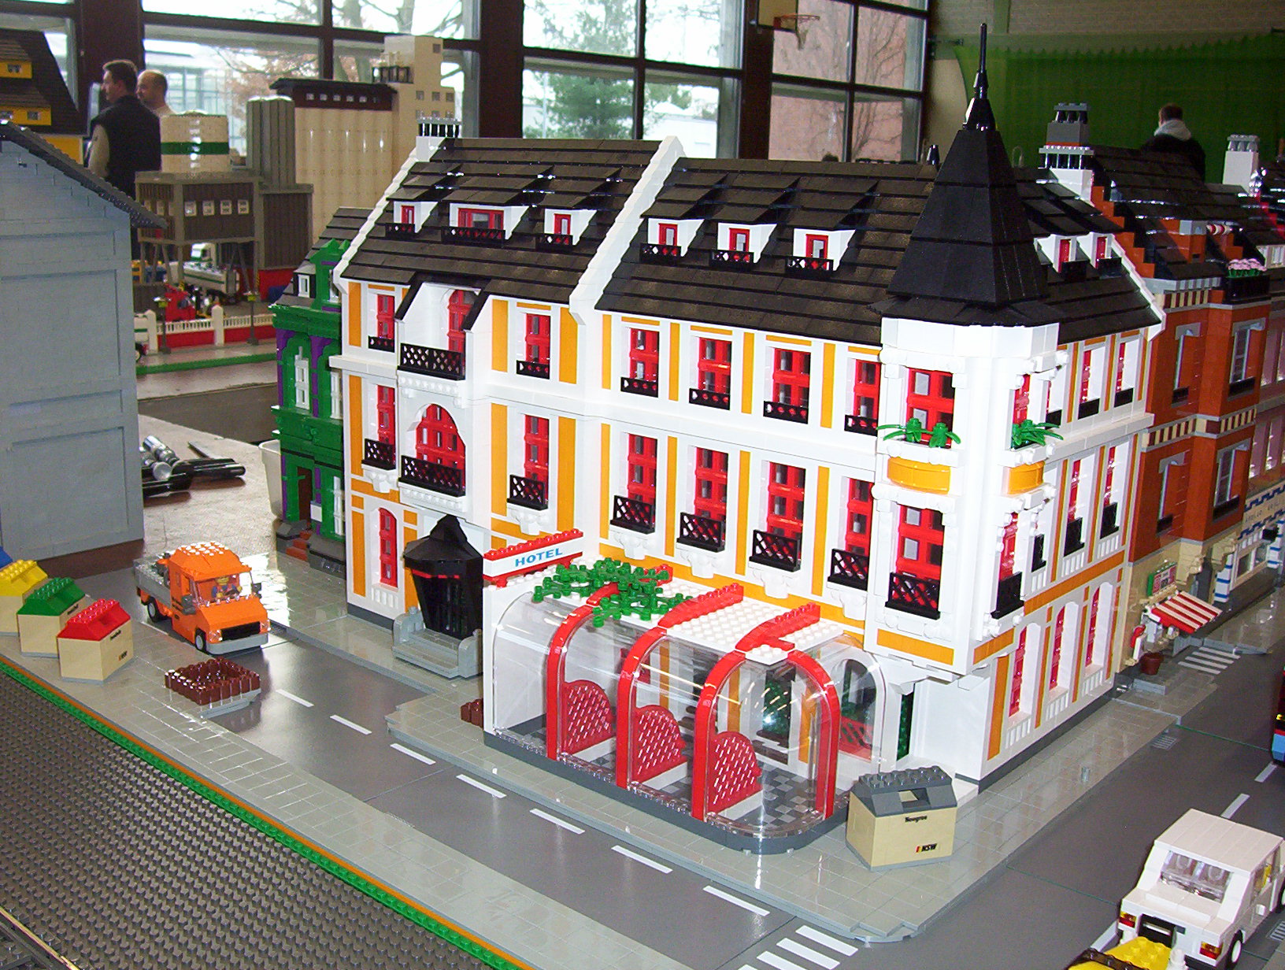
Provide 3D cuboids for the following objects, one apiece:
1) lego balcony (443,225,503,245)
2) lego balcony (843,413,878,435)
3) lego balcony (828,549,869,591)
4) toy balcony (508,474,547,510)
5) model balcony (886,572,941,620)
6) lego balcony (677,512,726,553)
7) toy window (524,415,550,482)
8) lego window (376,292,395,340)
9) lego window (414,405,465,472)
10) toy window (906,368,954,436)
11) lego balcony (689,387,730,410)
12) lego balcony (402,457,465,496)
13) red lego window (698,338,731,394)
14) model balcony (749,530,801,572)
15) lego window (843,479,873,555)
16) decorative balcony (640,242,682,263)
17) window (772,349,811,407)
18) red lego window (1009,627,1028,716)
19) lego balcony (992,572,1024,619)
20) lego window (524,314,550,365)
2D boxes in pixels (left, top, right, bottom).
[{"bbox_3d":[-0.113,-0.169,1.081,0.064,0.010,0.007,13,19,40],"label":"lego balcony"},{"bbox_3d":[0.128,-0.033,0.894,0.032,0.010,0.008,13,18,39],"label":"lego balcony"},{"bbox_3d":[0.121,0.047,0.905,0.032,0.019,0.008,12,17,39],"label":"lego balcony"},{"bbox_3d":[-0.077,0.004,1.074,0.032,0.019,0.008,13,18,39],"label":"toy balcony"},{"bbox_3d":[0.146,0.060,0.860,0.032,0.019,0.008,13,19,40],"label":"model balcony"},{"bbox_3d":[0.036,0.029,0.978,0.032,0.019,0.008,13,18,39],"label":"lego balcony"},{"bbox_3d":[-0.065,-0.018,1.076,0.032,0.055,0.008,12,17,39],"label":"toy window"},{"bbox_3d":[-0.178,-0.116,1.158,0.032,0.038,0.008,13,18,39],"label":"lego window"},{"bbox_3d":[-0.134,-0.027,1.095,0.061,0.050,0.008,13,19,40],"label":"lego window"},{"bbox_3d":[0.157,-0.041,0.851,0.032,0.038,0.008,13,18,39],"label":"toy window"},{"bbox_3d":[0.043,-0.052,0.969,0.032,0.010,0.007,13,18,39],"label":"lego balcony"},{"bbox_3d":[-0.145,-0.006,1.107,0.064,0.019,0.008,12,17,39],"label":"lego balcony"},{"bbox_3d":[0.048,-0.070,0.958,0.029,0.039,0.007,13,19,40],"label":"red lego window"},{"bbox_3d":[0.078,0.038,0.936,0.032,0.019,0.008,13,19,40],"label":"model balcony"},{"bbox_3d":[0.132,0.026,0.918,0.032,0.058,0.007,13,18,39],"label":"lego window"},{"bbox_3d":[0.010,-0.143,0.982,0.032,0.010,0.008,12,17,39],"label":"decorative balcony"},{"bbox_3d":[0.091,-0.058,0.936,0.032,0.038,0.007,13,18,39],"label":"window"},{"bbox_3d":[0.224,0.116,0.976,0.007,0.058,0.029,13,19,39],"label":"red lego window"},{"bbox_3d":[0.197,0.059,0.863,0.008,0.019,0.032,12,17,39],"label":"lego balcony"},{"bbox_3d":[-0.063,-0.092,1.058,0.032,0.037,0.008,12,17,39],"label":"lego window"}]

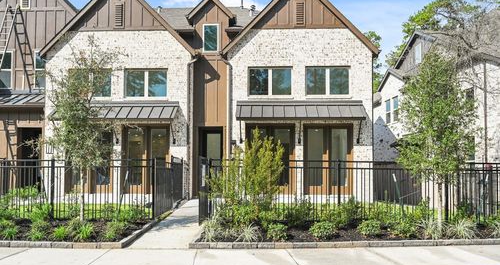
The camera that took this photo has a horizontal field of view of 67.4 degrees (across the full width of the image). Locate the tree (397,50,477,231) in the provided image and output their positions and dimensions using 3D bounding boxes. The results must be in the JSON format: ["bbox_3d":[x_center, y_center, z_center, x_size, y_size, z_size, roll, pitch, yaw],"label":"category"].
[{"bbox_3d":[3.781,0.182,7.600,1.620,3.680,1.550,0,-2,3],"label":"tree"}]

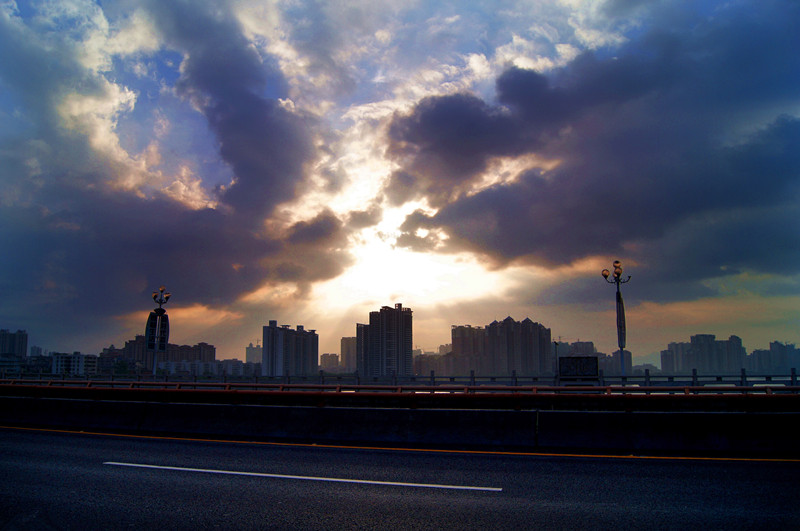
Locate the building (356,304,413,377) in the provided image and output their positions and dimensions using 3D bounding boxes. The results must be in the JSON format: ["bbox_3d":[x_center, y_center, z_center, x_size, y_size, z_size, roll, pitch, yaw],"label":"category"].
[{"bbox_3d":[-21.819,105.347,849.499,72.000,97.000,32.000,3,-10,-15],"label":"building"}]

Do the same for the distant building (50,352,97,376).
[{"bbox_3d":[-252.562,77.527,465.601,31.000,19.500,14.000,1,-10,-5],"label":"distant building"}]

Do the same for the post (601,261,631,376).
[{"bbox_3d":[10.626,3.145,28.935,1.350,6.600,1.500,-3,-10,17],"label":"post"}]

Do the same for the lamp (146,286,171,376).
[{"bbox_3d":[-14.954,4.533,36.930,1.350,6.600,1.500,-3,-10,17],"label":"lamp"}]

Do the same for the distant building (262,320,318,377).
[{"bbox_3d":[-146.030,110.952,802.854,75.000,70.000,28.000,10,-14,-44],"label":"distant building"}]

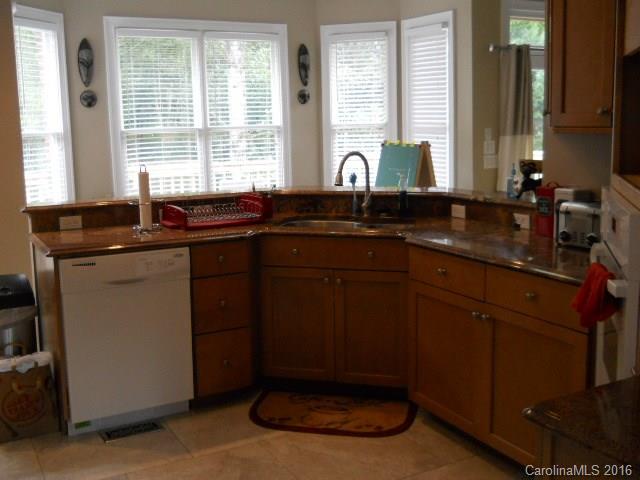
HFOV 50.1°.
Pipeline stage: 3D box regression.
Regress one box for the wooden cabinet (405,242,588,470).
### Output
[{"bbox_3d":[0.966,0.471,3.064,0.600,0.825,1.000,-6,11,-31],"label":"wooden cabinet"}]

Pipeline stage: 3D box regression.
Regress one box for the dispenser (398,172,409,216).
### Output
[{"bbox_3d":[0.472,-0.240,3.851,0.065,0.245,0.055,2,10,12],"label":"dispenser"}]

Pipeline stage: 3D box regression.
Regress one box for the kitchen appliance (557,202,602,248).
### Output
[{"bbox_3d":[1.225,-0.067,2.967,0.260,0.190,0.235,-8,12,-39],"label":"kitchen appliance"}]

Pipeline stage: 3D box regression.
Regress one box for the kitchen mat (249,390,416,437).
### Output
[{"bbox_3d":[0.057,0.872,3.446,0.844,0.012,0.475,2,10,12],"label":"kitchen mat"}]

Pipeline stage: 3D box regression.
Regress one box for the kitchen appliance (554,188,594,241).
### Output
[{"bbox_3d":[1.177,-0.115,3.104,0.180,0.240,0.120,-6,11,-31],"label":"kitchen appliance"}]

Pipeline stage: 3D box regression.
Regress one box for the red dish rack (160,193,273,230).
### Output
[{"bbox_3d":[-0.542,-0.164,3.725,0.520,0.140,0.350,-6,11,-32],"label":"red dish rack"}]

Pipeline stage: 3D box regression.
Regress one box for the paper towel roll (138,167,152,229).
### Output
[{"bbox_3d":[-0.886,-0.206,3.466,0.064,0.310,0.064,0,9,0],"label":"paper towel roll"}]

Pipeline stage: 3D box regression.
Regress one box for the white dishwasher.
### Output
[{"bbox_3d":[-1.032,0.442,3.449,0.600,0.865,0.600,-6,11,-30],"label":"white dishwasher"}]

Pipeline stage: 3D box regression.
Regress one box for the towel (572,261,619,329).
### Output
[{"bbox_3d":[0.776,0.157,1.930,0.110,0.180,0.180,2,10,15],"label":"towel"}]

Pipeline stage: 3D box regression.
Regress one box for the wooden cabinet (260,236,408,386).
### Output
[{"bbox_3d":[0.140,0.342,3.853,0.770,0.825,0.600,2,10,12],"label":"wooden cabinet"}]

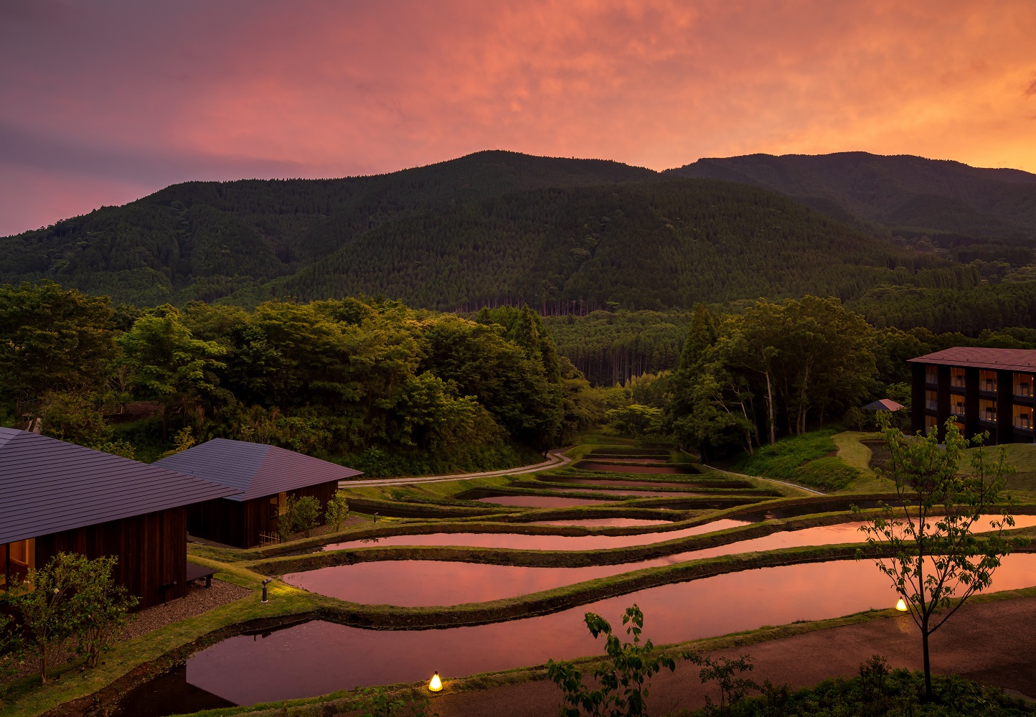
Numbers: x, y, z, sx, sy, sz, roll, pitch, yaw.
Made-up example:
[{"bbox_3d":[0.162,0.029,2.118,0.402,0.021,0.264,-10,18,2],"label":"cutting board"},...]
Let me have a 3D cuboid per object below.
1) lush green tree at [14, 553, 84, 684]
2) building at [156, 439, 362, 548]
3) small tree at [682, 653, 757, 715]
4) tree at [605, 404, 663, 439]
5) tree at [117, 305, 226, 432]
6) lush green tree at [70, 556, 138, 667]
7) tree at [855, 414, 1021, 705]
[{"bbox_3d":[-10.074,5.573,15.400,1.400,2.800,1.400,-1,2,-33],"label":"lush green tree"},{"bbox_3d":[-16.400,7.500,43.000,11.300,4.800,8.700,1,2,33],"label":"building"},{"bbox_3d":[3.714,6.015,13.200,1.350,1.200,1.250,0,1,16],"label":"small tree"},{"bbox_3d":[15.531,8.446,96.000,7.300,4.700,7.000,0,1,0],"label":"tree"},{"bbox_3d":[-25.147,0.762,52.000,7.300,9.300,7.000,-1,1,-26],"label":"tree"},{"bbox_3d":[-9.296,5.685,16.100,1.400,2.500,1.400,-1,1,-30],"label":"lush green tree"},{"bbox_3d":[8.315,3.981,14.200,2.950,5.600,2.900,1,1,30],"label":"tree"}]

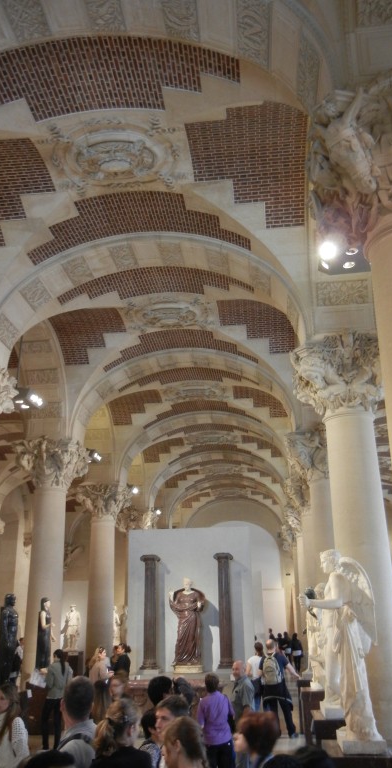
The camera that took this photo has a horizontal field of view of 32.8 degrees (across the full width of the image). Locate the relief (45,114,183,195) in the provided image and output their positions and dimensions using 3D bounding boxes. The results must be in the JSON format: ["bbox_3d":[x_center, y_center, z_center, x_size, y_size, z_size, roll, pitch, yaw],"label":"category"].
[{"bbox_3d":[-1.251,-3.393,10.159,1.900,0.320,1.650,-3,-20,6],"label":"relief"}]

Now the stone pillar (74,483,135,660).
[{"bbox_3d":[-3.072,6.520,21.637,1.628,6.575,1.628,-3,-20,6],"label":"stone pillar"}]

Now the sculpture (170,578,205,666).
[{"bbox_3d":[-0.209,5.630,15.811,0.870,2.036,0.564,-3,-20,6],"label":"sculpture"}]

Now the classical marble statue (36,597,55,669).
[{"bbox_3d":[-3.332,5.523,14.702,0.420,1.540,0.400,-3,-20,6],"label":"classical marble statue"}]

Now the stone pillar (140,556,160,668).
[{"bbox_3d":[-1.082,5.418,15.845,0.480,2.620,0.460,-3,-20,6],"label":"stone pillar"}]

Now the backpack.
[{"bbox_3d":[1.525,5.681,13.262,0.360,0.550,0.270,-3,-20,6],"label":"backpack"}]

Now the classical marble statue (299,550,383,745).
[{"bbox_3d":[1.477,2.726,6.990,0.760,1.860,0.650,-3,-20,6],"label":"classical marble statue"}]

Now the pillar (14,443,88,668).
[{"bbox_3d":[-3.711,4.623,16.593,1.600,6.750,1.600,-3,-20,6],"label":"pillar"}]

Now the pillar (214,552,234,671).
[{"bbox_3d":[0.696,5.369,15.853,0.467,2.616,0.467,-3,-20,6],"label":"pillar"}]

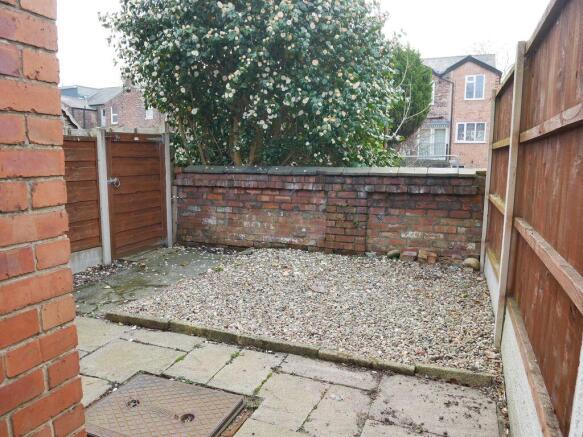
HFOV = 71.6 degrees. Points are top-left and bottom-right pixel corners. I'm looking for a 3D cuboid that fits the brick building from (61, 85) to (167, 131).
[{"bbox_3d":[-14.216,-6.269,31.487,8.500,7.300,7.500,3,7,21],"label":"brick building"}]

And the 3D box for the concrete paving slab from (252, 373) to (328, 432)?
[{"bbox_3d":[-0.026,1.016,2.234,0.343,0.050,0.461,3,7,21],"label":"concrete paving slab"}]

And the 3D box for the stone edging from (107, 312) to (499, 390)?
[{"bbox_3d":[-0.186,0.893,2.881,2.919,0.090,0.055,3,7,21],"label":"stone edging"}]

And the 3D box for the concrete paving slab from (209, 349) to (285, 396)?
[{"bbox_3d":[-0.270,0.976,2.557,0.304,0.050,0.514,3,7,21],"label":"concrete paving slab"}]

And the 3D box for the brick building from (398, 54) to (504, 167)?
[{"bbox_3d":[9.159,-5.841,23.969,6.200,7.000,6.300,3,7,21],"label":"brick building"}]

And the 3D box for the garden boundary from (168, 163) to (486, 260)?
[{"bbox_3d":[0.242,-0.117,5.227,4.065,1.082,0.300,3,7,21],"label":"garden boundary"}]

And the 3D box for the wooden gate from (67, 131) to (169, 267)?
[{"bbox_3d":[-2.081,-0.285,4.974,0.110,1.591,1.735,3,7,21],"label":"wooden gate"}]

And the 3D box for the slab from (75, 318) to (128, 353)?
[{"bbox_3d":[-1.598,0.900,3.129,0.653,0.050,0.495,3,7,21],"label":"slab"}]

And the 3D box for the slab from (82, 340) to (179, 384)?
[{"bbox_3d":[-1.084,0.959,2.665,0.610,0.050,0.492,3,7,21],"label":"slab"}]

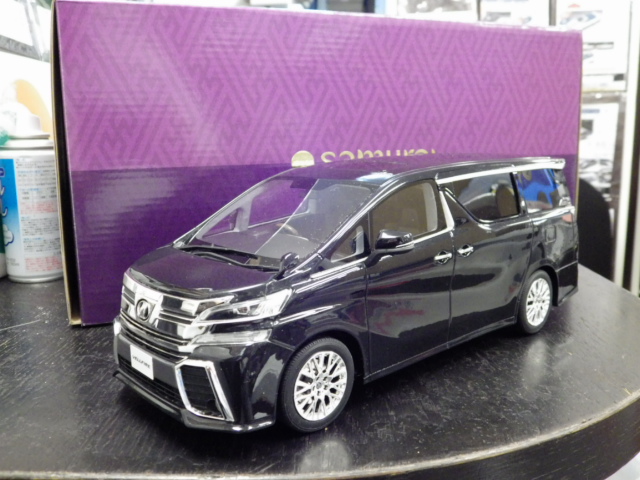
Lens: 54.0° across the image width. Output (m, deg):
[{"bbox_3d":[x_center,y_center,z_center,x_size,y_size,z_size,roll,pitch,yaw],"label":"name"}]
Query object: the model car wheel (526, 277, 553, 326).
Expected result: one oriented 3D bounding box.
[{"bbox_3d":[0.119,0.034,0.356,0.028,0.028,0.010,-10,13,-42],"label":"model car wheel"}]

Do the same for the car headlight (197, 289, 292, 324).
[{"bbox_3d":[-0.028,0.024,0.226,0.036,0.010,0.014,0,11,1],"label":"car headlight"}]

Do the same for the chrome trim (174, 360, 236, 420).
[{"bbox_3d":[-0.042,0.054,0.229,0.025,0.022,0.006,6,9,26],"label":"chrome trim"}]

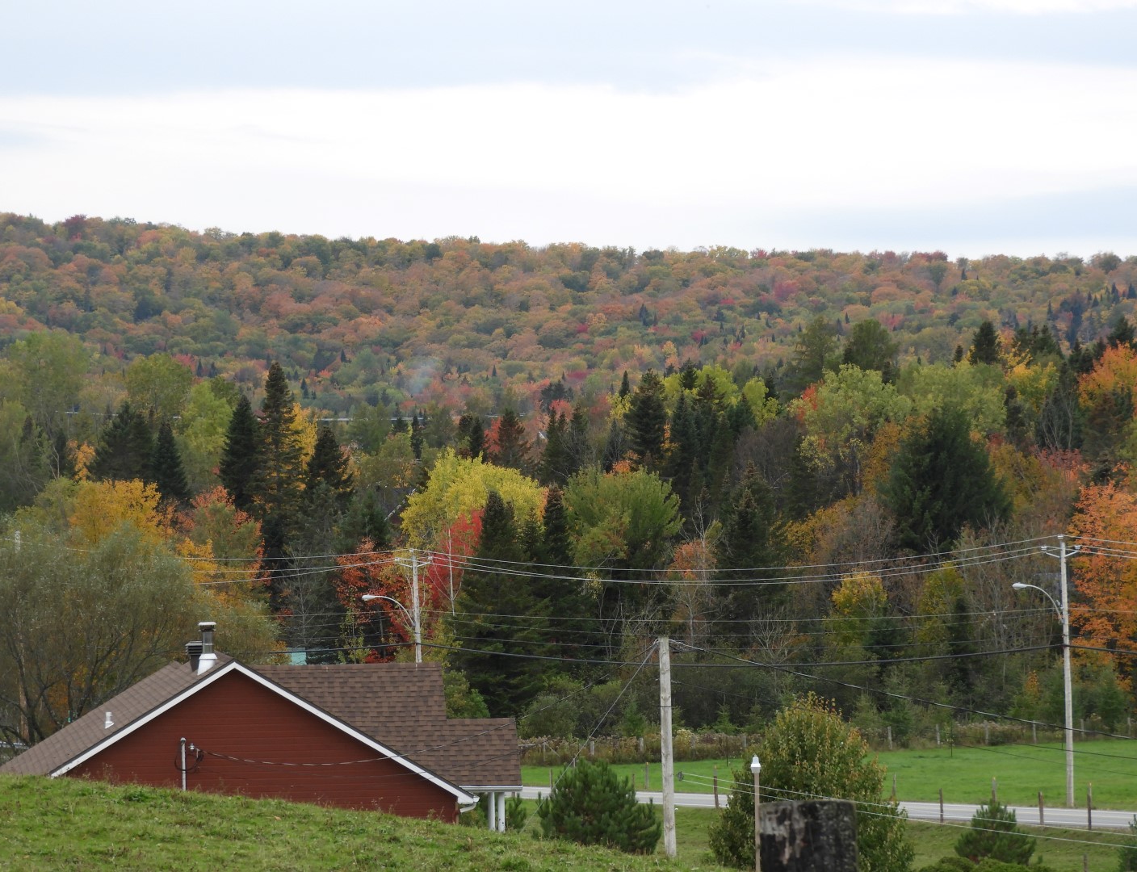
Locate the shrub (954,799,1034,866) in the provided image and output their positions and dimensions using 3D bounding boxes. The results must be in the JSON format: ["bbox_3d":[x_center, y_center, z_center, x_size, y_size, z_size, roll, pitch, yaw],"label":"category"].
[{"bbox_3d":[10.974,10.275,146.987,2.120,1.818,2.120,-1,-1,0],"label":"shrub"}]

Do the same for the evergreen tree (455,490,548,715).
[{"bbox_3d":[-3.508,8.840,300.000,4.900,12.000,4.900,-1,-1,0],"label":"evergreen tree"}]

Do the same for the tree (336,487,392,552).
[{"bbox_3d":[-13.244,7.576,370.000,3.700,8.500,3.700,-1,-1,0],"label":"tree"}]

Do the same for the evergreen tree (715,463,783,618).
[{"bbox_3d":[10.818,7.346,340.000,4.400,11.500,4.400,-1,-1,0],"label":"evergreen tree"}]

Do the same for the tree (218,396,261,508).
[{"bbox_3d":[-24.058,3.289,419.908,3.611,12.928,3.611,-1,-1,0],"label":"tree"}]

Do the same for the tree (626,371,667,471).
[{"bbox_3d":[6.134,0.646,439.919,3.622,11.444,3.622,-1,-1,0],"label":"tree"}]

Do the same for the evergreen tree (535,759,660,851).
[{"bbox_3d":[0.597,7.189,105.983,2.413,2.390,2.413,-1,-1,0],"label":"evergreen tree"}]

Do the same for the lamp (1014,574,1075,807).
[{"bbox_3d":[17.846,9.583,214.000,2.600,8.800,0.450,0,-1,-42],"label":"lamp"}]

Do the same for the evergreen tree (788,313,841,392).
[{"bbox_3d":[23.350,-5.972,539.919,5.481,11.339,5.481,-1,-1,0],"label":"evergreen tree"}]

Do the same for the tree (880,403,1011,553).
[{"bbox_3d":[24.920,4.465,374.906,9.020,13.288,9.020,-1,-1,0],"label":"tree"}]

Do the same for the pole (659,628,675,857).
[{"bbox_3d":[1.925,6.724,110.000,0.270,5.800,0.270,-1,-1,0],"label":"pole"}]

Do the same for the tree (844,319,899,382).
[{"bbox_3d":[28.563,-4.375,540.000,5.700,13.500,5.700,-1,-1,0],"label":"tree"}]

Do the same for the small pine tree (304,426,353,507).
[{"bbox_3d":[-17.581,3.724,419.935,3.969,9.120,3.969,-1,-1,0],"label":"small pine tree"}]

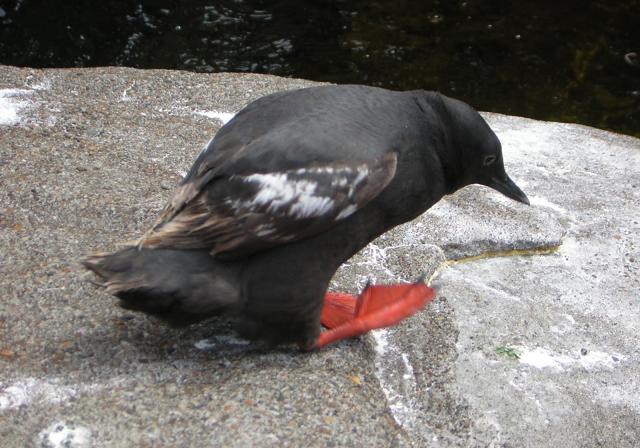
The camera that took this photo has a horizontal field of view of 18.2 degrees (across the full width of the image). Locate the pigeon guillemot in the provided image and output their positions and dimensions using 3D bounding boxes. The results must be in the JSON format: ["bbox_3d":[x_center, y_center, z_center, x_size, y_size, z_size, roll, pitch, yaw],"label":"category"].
[{"bbox_3d":[-0.009,-0.006,1.310,0.300,0.172,0.125,-9,31,-15],"label":"pigeon guillemot"}]

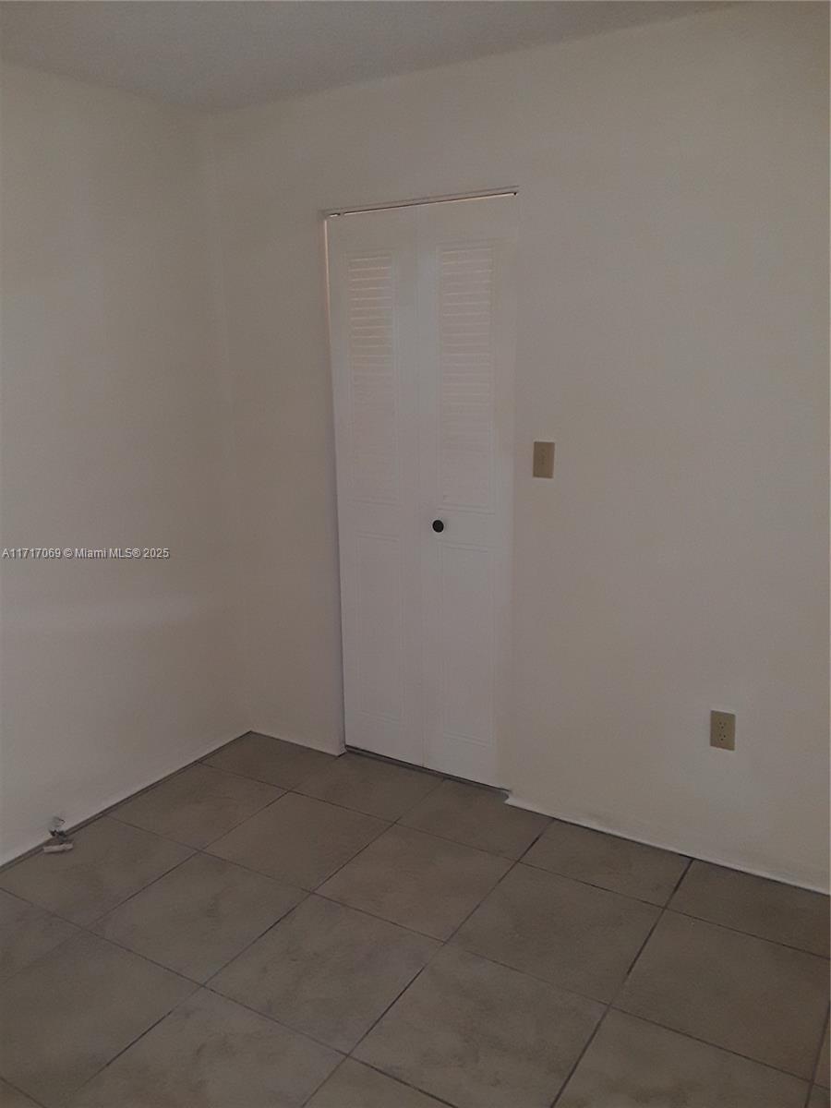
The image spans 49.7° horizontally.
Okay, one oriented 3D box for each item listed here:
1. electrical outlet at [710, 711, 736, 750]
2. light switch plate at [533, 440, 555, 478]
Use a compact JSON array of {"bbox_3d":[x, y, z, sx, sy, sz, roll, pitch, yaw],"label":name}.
[{"bbox_3d":[0.929,0.536,2.709,0.071,0.115,0.010,7,16,31],"label":"electrical outlet"},{"bbox_3d":[0.404,-0.294,2.827,0.071,0.115,0.013,7,16,31],"label":"light switch plate"}]

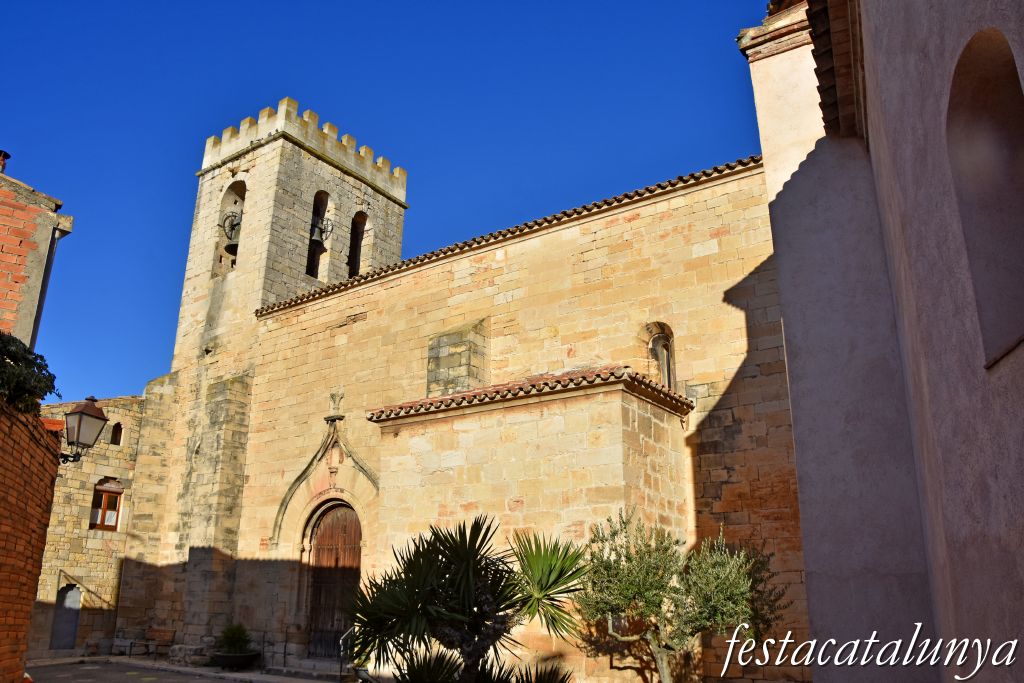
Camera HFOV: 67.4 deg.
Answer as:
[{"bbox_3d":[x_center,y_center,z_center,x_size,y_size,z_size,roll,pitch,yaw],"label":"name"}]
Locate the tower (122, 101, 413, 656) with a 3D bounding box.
[{"bbox_3d":[-8.125,1.174,26.845,5.175,18.009,6.693,-12,-22,33],"label":"tower"}]

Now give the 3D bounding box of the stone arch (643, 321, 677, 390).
[{"bbox_3d":[3.113,0.422,15.620,0.642,1.601,0.455,-12,-22,33],"label":"stone arch"}]

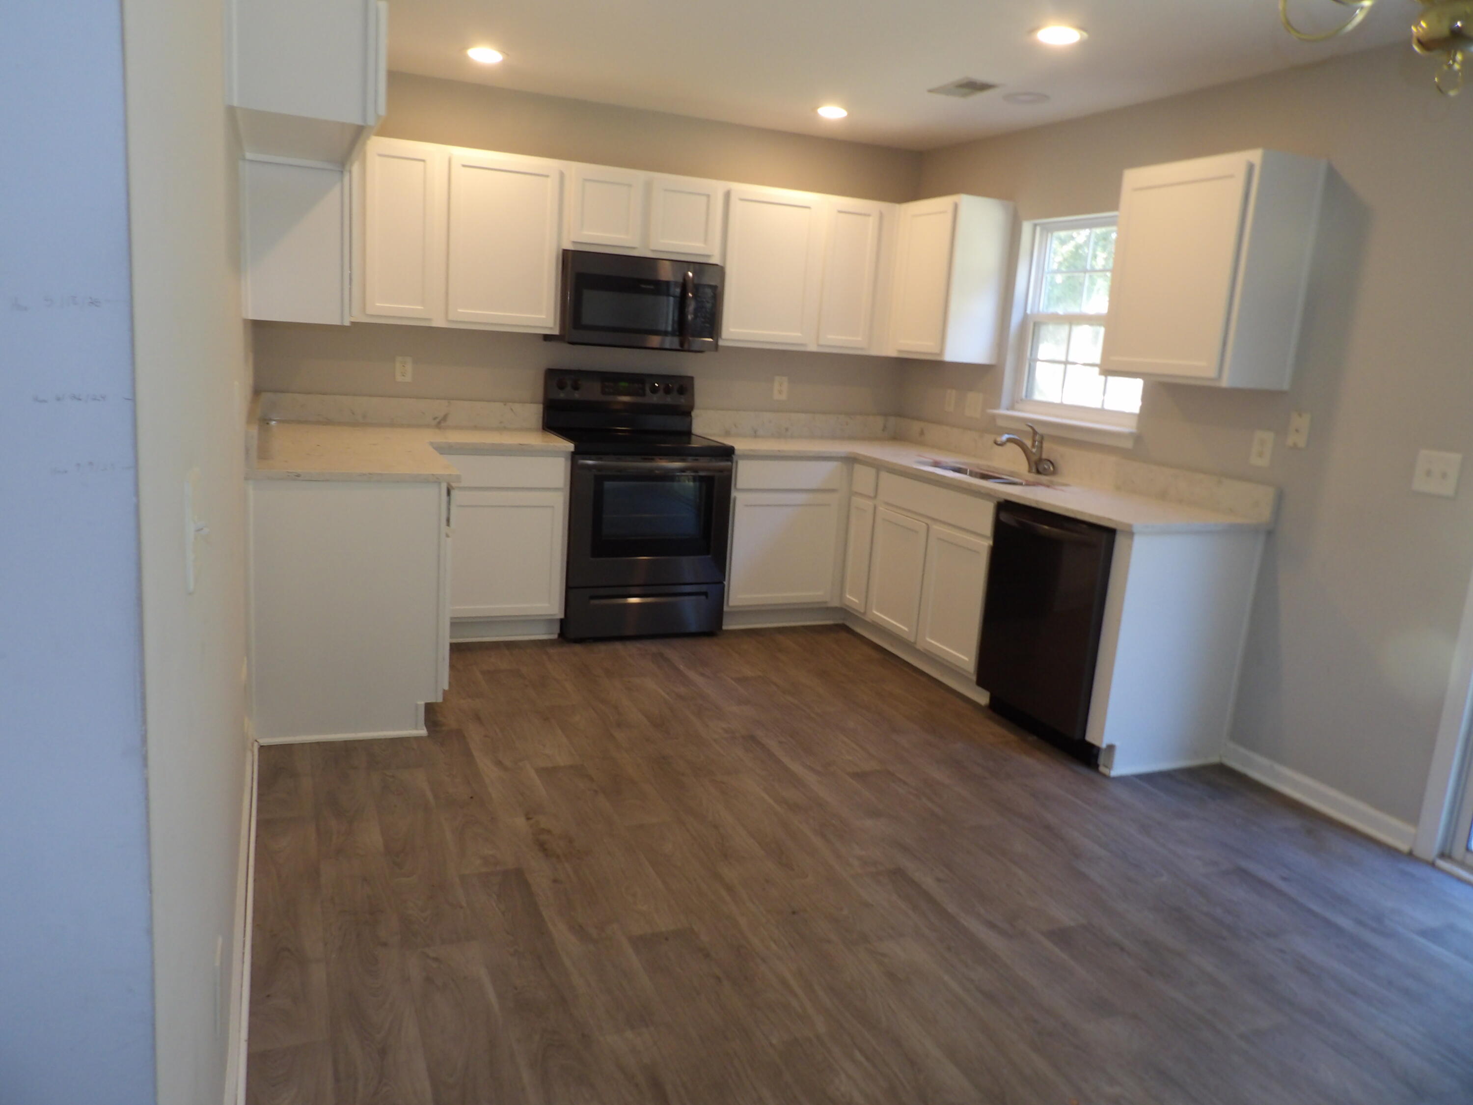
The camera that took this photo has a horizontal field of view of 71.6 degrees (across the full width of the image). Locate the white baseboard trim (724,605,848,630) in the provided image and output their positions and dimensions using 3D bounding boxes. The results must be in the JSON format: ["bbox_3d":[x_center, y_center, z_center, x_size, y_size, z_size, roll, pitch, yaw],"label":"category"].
[{"bbox_3d":[0.227,0.329,5.155,0.730,0.100,0.020,-1,13,-24],"label":"white baseboard trim"}]

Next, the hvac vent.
[{"bbox_3d":[0.907,-1.831,4.046,0.190,0.019,0.282,-1,13,-23],"label":"hvac vent"}]

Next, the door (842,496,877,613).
[{"bbox_3d":[0.602,0.014,4.997,0.020,0.544,0.214,-1,13,-23],"label":"door"}]

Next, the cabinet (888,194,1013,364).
[{"bbox_3d":[1.040,-1.340,5.076,0.325,0.755,0.529,-1,13,-24],"label":"cabinet"}]

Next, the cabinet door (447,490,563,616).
[{"bbox_3d":[-1.036,0.015,4.485,0.540,0.552,0.020,-1,13,-23],"label":"cabinet door"}]

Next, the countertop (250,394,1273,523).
[{"bbox_3d":[-0.103,-0.389,4.035,3.297,0.156,2.490,-1,13,-24],"label":"countertop"}]

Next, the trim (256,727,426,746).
[{"bbox_3d":[-1.327,0.622,3.458,0.535,0.023,0.020,-1,13,-24],"label":"trim"}]

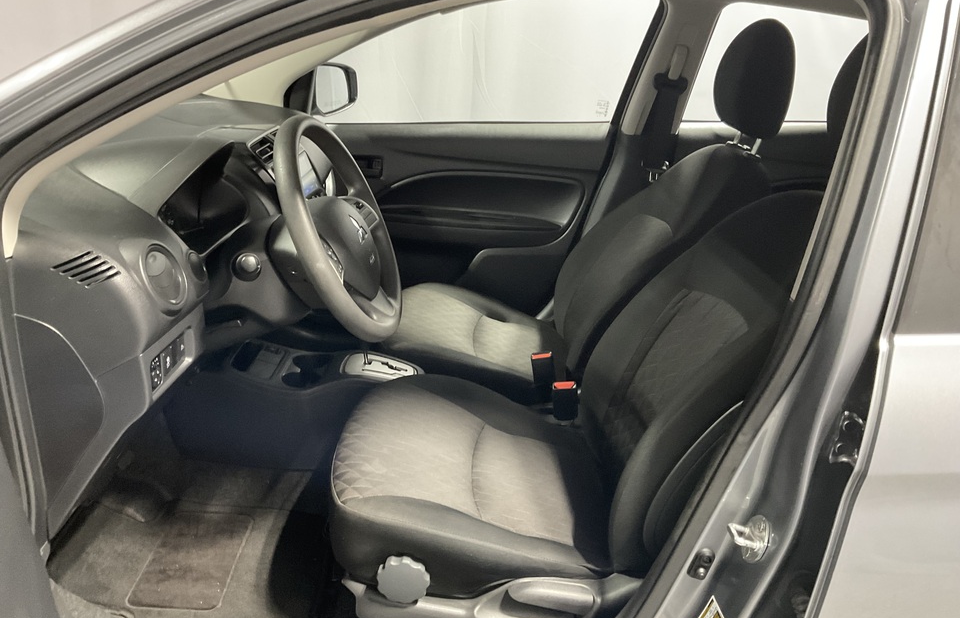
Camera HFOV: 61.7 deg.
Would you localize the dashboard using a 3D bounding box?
[{"bbox_3d":[-0.526,-0.159,1.529,0.465,0.475,1.353,0,20,2],"label":"dashboard"}]

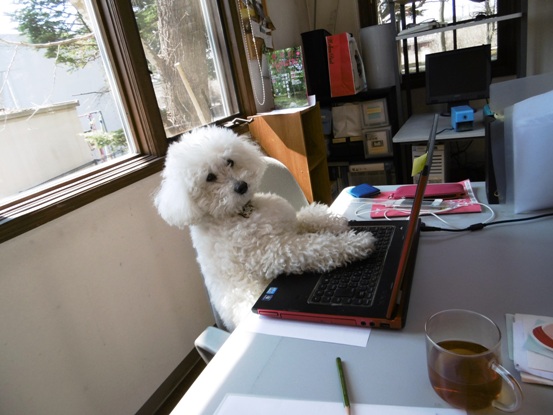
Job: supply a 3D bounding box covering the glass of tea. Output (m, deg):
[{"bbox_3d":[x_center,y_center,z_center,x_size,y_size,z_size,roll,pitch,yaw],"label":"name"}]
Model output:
[{"bbox_3d":[0.235,0.192,0.458,0.082,0.091,0.108,-23,23,-30],"label":"glass of tea"}]

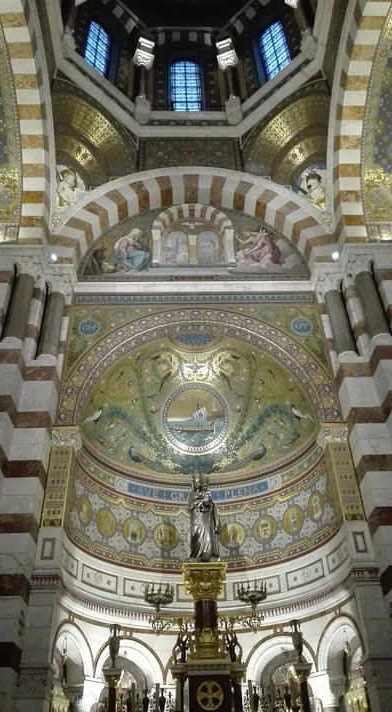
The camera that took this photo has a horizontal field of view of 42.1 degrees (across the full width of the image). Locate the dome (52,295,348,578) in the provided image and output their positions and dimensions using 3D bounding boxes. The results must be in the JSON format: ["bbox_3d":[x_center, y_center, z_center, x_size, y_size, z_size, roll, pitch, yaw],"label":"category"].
[{"bbox_3d":[0.066,2.237,14.521,6.500,6.444,4.200,-1,-36,-2],"label":"dome"}]

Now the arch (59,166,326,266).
[{"bbox_3d":[-0.104,-4.435,16.714,8.795,4.831,0.800,-1,-36,-2],"label":"arch"}]

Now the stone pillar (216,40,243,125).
[{"bbox_3d":[1.363,-11.733,21.529,0.620,6.360,0.620,-14,-38,16],"label":"stone pillar"}]

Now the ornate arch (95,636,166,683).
[{"bbox_3d":[-1.736,7.492,12.605,2.038,0.963,0.500,26,-44,-33],"label":"ornate arch"}]

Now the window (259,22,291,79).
[{"bbox_3d":[3.218,-12.571,20.839,1.120,4.150,0.200,-30,-45,33],"label":"window"}]

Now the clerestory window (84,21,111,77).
[{"bbox_3d":[-3.910,-12.504,20.573,0.200,4.150,1.120,-30,-45,33],"label":"clerestory window"}]

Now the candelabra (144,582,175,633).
[{"bbox_3d":[-0.704,4.834,9.822,0.559,0.913,0.559,-1,-36,-2],"label":"candelabra"}]

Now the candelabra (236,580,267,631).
[{"bbox_3d":[1.078,4.811,9.894,0.563,0.920,0.563,-1,-36,-2],"label":"candelabra"}]

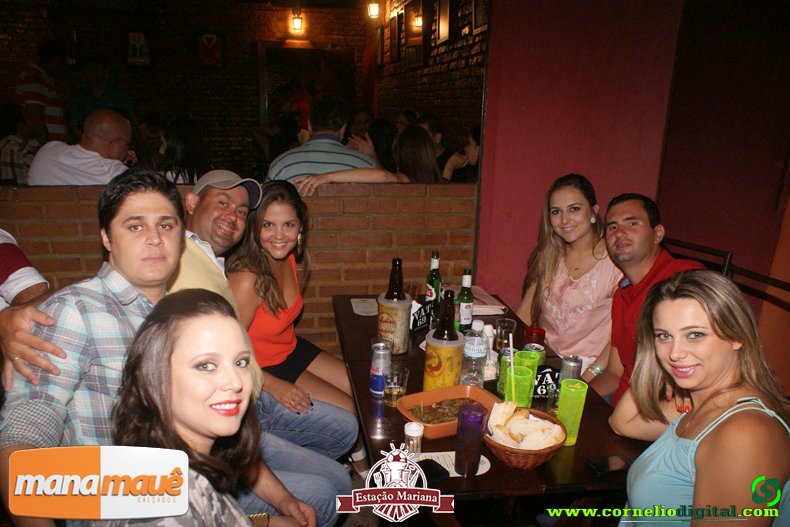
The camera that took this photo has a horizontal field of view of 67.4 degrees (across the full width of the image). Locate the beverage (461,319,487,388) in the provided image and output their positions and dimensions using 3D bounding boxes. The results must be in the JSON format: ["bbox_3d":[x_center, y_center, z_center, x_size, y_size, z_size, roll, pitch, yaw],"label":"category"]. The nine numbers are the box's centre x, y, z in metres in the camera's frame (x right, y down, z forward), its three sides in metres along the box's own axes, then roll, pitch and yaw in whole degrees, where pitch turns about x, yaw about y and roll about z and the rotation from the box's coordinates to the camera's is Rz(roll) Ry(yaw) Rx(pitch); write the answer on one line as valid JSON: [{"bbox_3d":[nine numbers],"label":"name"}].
[{"bbox_3d":[0.228,0.256,1.676,0.064,0.206,0.064,-1,16,-10],"label":"beverage"}]

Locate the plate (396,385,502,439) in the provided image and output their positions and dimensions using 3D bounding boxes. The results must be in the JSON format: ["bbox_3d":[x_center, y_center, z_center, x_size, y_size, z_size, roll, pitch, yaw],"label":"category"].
[{"bbox_3d":[0.141,0.381,1.507,0.250,0.050,0.157,-5,17,-24],"label":"plate"}]

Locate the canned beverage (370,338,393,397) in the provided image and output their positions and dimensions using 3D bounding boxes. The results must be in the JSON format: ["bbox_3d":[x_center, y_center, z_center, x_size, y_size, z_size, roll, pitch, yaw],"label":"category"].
[{"bbox_3d":[-0.036,0.289,1.607,0.054,0.135,0.054,2,14,0],"label":"canned beverage"}]

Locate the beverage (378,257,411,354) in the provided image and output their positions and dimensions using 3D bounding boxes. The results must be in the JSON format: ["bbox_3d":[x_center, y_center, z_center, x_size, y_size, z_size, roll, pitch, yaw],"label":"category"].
[{"bbox_3d":[0.002,0.134,1.901,0.110,0.295,0.110,2,14,0],"label":"beverage"}]

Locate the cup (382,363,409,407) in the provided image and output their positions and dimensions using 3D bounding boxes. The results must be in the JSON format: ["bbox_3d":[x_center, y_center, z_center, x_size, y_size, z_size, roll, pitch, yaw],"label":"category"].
[{"bbox_3d":[0.002,0.323,1.567,0.068,0.090,0.068,2,14,-1],"label":"cup"}]

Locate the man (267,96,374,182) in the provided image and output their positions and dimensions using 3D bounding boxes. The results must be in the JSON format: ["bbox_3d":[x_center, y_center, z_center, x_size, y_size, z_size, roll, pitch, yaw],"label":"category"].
[{"bbox_3d":[-0.368,-0.197,3.124,0.540,1.300,0.750,3,14,2],"label":"man"}]

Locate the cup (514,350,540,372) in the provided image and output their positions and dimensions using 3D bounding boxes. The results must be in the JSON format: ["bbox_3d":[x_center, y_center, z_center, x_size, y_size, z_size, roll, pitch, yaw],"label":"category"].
[{"bbox_3d":[0.343,0.318,1.565,0.063,0.153,0.063,2,15,0],"label":"cup"}]

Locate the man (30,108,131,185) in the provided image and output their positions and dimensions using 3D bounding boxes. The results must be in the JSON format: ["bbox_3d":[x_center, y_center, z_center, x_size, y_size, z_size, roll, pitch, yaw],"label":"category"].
[{"bbox_3d":[-1.373,-0.112,2.932,0.540,1.270,0.780,15,19,40],"label":"man"}]

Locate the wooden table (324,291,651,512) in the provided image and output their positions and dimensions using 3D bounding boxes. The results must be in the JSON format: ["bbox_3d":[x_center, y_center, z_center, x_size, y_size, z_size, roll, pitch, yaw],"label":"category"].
[{"bbox_3d":[0.177,0.664,1.954,0.689,0.750,1.261,0,16,-11],"label":"wooden table"}]

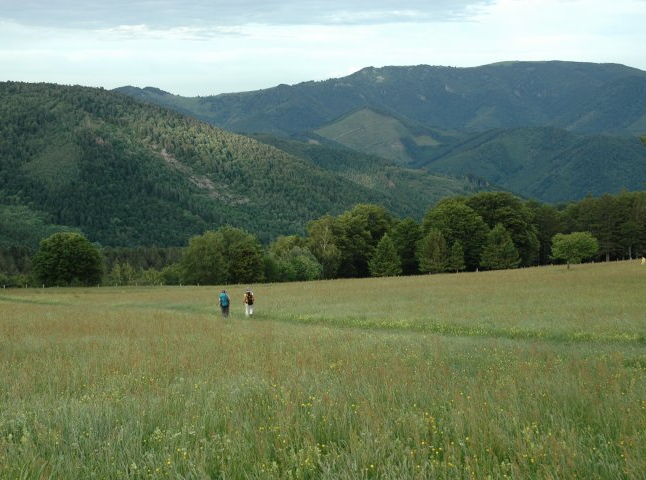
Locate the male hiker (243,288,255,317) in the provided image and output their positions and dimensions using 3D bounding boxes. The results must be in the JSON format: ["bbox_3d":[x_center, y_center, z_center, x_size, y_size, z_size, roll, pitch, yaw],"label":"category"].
[{"bbox_3d":[-4.438,3.793,61.500,0.620,1.760,0.500,0,1,-13],"label":"male hiker"}]

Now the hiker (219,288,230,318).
[{"bbox_3d":[-5.742,3.752,59.700,0.600,1.740,0.500,0,1,-9],"label":"hiker"}]

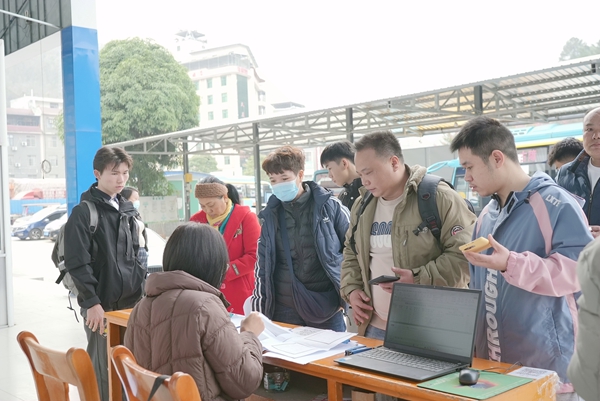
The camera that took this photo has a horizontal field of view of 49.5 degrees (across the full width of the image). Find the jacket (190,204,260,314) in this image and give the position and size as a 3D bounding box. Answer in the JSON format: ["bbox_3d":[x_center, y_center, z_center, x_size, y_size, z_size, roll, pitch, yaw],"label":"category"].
[{"bbox_3d":[-0.402,0.394,3.560,0.480,0.760,0.340,-2,0,22],"label":"jacket"}]

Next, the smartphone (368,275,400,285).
[{"bbox_3d":[0.303,0.285,2.330,0.075,0.009,0.158,-2,0,19],"label":"smartphone"}]

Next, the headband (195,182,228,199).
[{"bbox_3d":[-0.476,-0.054,3.500,0.175,0.085,0.190,-2,19,17],"label":"headband"}]

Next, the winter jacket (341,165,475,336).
[{"bbox_3d":[0.429,0.217,2.620,0.540,0.730,0.370,-2,0,36],"label":"winter jacket"}]

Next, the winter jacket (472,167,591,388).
[{"bbox_3d":[0.759,0.267,2.170,0.380,0.710,0.500,-2,0,-39],"label":"winter jacket"}]

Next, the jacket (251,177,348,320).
[{"bbox_3d":[0.002,0.246,3.080,0.520,0.670,0.340,-2,0,16],"label":"jacket"}]

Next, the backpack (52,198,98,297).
[{"bbox_3d":[-1.235,0.293,3.660,0.200,0.480,0.300,-2,0,41],"label":"backpack"}]

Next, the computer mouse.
[{"bbox_3d":[0.473,0.488,1.819,0.061,0.037,0.102,-2,0,21],"label":"computer mouse"}]

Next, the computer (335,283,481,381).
[{"bbox_3d":[0.332,0.402,2.030,0.291,0.229,0.357,-2,0,-39],"label":"computer"}]

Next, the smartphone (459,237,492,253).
[{"bbox_3d":[0.527,0.133,1.960,0.077,0.011,0.158,-25,-1,8],"label":"smartphone"}]

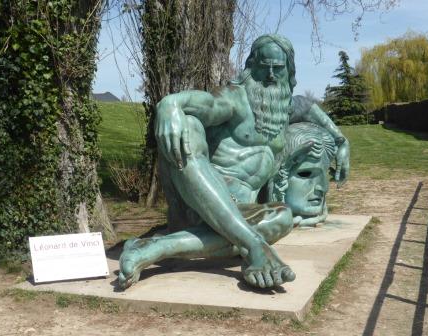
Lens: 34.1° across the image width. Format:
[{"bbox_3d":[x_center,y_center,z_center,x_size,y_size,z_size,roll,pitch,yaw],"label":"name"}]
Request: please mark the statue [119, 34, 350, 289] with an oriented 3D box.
[{"bbox_3d":[0.400,-0.260,7.050,2.150,2.250,3.000,1,5,7],"label":"statue"}]

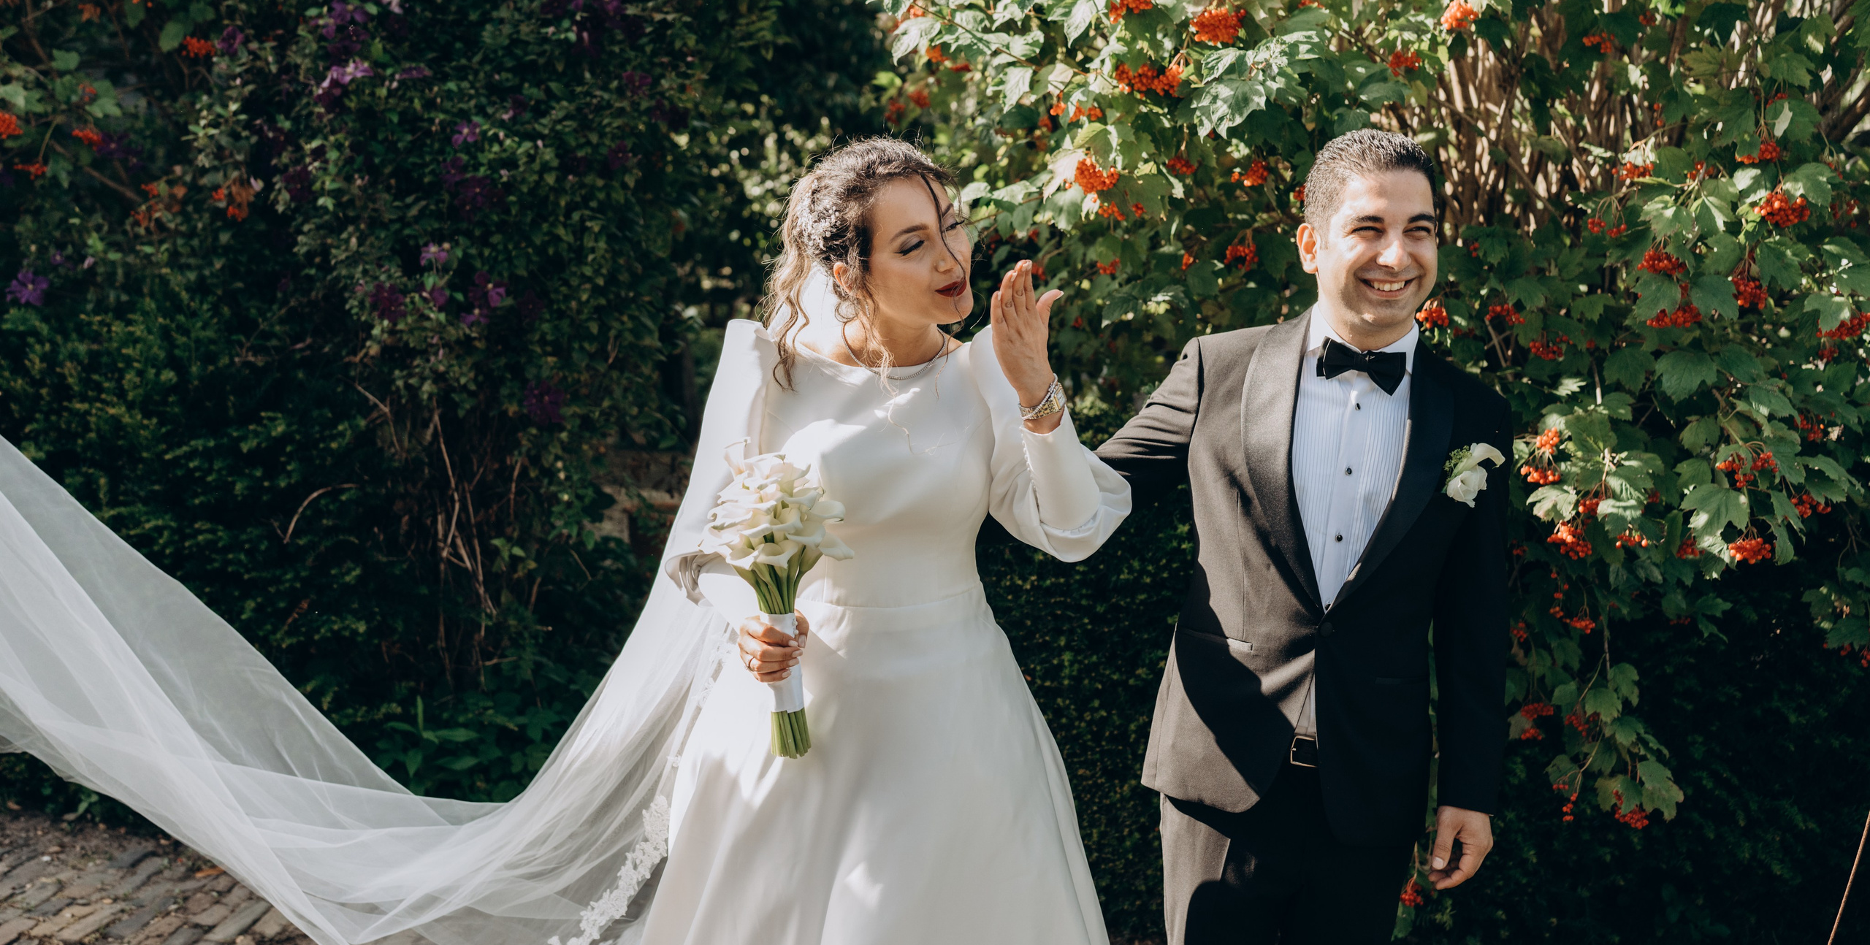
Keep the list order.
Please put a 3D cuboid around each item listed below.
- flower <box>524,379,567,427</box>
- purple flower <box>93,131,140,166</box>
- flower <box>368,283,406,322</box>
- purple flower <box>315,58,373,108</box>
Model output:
[{"bbox_3d":[-0.974,-0.175,4.550,0.110,0.113,0.055,0,6,-5],"label":"flower"},{"bbox_3d":[-2.227,-0.885,4.950,0.131,0.096,0.060,0,6,-5],"label":"purple flower"},{"bbox_3d":[-1.384,-0.431,4.600,0.096,0.103,0.050,0,6,-5],"label":"flower"},{"bbox_3d":[-1.495,-0.985,4.600,0.155,0.118,0.080,0,6,-5],"label":"purple flower"}]

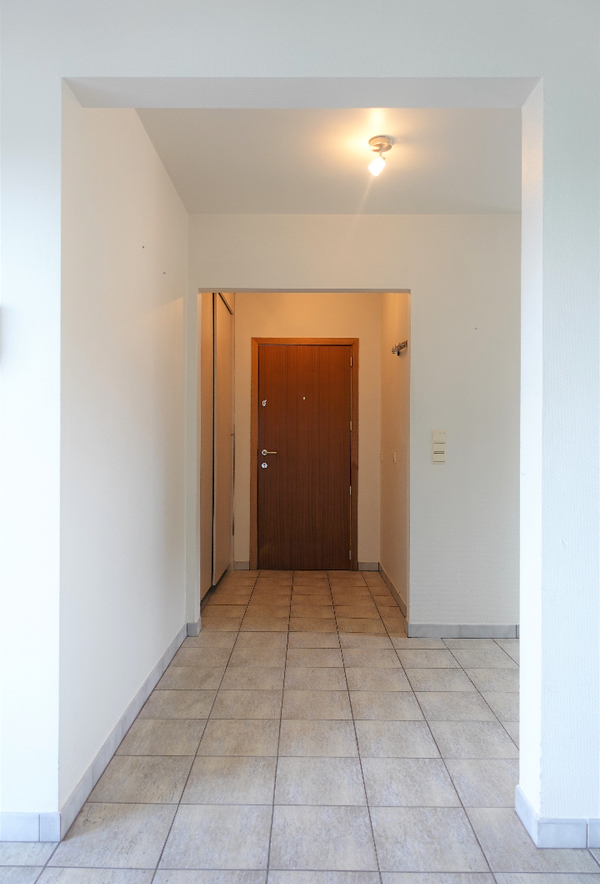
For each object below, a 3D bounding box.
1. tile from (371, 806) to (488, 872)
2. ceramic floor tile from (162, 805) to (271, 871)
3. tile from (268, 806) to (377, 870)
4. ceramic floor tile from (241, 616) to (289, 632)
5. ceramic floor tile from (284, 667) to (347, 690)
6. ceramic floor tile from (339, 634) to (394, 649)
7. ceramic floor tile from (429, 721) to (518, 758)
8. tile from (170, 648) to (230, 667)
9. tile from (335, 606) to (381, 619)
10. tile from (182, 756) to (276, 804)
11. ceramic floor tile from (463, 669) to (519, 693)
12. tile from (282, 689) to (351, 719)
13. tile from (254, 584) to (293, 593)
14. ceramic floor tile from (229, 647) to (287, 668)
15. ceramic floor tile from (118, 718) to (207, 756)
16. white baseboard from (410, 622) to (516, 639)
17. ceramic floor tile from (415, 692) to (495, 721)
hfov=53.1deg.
[{"bbox_3d":[0.368,1.166,1.767,0.300,0.010,0.297,0,0,0],"label":"tile"},{"bbox_3d":[-0.235,1.162,1.769,0.299,0.010,0.294,0,0,0],"label":"ceramic floor tile"},{"bbox_3d":[0.066,1.156,1.754,0.298,0.010,0.293,0,0,1],"label":"tile"},{"bbox_3d":[-0.219,1.172,3.840,0.300,0.010,0.297,0,0,0],"label":"ceramic floor tile"},{"bbox_3d":[0.076,1.170,2.951,0.300,0.010,0.297,0,0,0],"label":"ceramic floor tile"},{"bbox_3d":[0.382,1.166,3.522,0.299,0.010,0.292,0,0,0],"label":"ceramic floor tile"},{"bbox_3d":[0.676,1.167,2.346,0.299,0.010,0.294,0,0,0],"label":"ceramic floor tile"},{"bbox_3d":[-0.521,1.156,3.215,0.298,0.010,0.293,0,0,1],"label":"tile"},{"bbox_3d":[0.387,1.166,4.108,0.299,0.010,0.292,0,0,0],"label":"tile"},{"bbox_3d":[-0.232,1.155,2.048,0.298,0.010,0.293,0,0,1],"label":"tile"},{"bbox_3d":[0.982,1.176,2.943,0.300,0.010,0.297,0,0,0],"label":"ceramic floor tile"},{"bbox_3d":[0.073,1.164,2.646,0.299,0.010,0.292,0,0,0],"label":"tile"},{"bbox_3d":[-0.210,1.167,4.694,0.299,0.010,0.294,0,0,0],"label":"tile"},{"bbox_3d":[-0.223,1.165,3.232,0.299,0.010,0.294,0,0,0],"label":"ceramic floor tile"},{"bbox_3d":[-0.532,1.162,2.357,0.299,0.010,0.294,0,0,0],"label":"ceramic floor tile"},{"bbox_3d":[0.982,1.115,3.546,0.680,0.088,0.012,0,0,1],"label":"white baseboard"},{"bbox_3d":[0.677,1.167,2.641,0.299,0.010,0.292,0,0,0],"label":"ceramic floor tile"}]

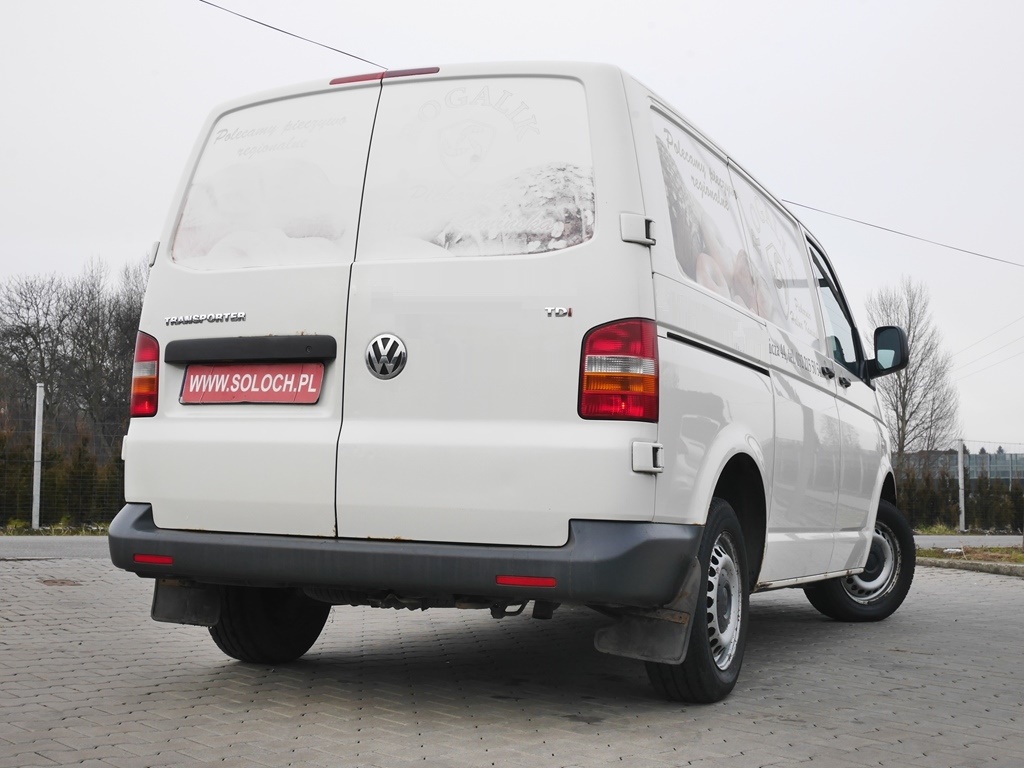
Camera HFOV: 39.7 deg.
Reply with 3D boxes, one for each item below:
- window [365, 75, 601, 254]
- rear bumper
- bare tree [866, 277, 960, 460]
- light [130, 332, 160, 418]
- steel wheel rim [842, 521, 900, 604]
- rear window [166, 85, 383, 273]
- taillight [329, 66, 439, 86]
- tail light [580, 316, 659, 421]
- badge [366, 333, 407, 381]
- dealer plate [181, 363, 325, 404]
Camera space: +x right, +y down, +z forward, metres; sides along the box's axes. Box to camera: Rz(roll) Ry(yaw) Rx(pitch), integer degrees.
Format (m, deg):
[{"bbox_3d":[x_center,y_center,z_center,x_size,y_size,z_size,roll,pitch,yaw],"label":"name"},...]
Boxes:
[{"bbox_3d":[-0.091,-0.638,4.152,0.715,0.576,0.050,0,-16,18],"label":"window"},{"bbox_3d":[-0.420,0.500,4.298,1.880,0.240,0.570,0,-4,24],"label":"rear bumper"},{"bbox_3d":[10.531,0.337,38.000,2.944,6.427,2.944,1,-4,0],"label":"bare tree"},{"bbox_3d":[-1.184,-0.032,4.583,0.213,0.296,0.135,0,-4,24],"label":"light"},{"bbox_3d":[1.824,0.916,7.368,0.440,0.440,0.170,5,-5,-42],"label":"steel wheel rim"},{"bbox_3d":[-0.753,-0.629,4.444,0.737,0.575,0.050,-1,-16,30],"label":"rear window"},{"bbox_3d":[-0.392,-0.943,4.368,0.380,0.030,0.030,0,-18,24],"label":"taillight"},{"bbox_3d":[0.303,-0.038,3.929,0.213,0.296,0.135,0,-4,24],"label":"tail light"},{"bbox_3d":[-0.362,-0.076,4.098,0.138,0.138,0.020,0,-9,22],"label":"badge"},{"bbox_3d":[-0.797,0.001,4.333,0.520,0.122,0.020,-1,-16,28],"label":"dealer plate"}]

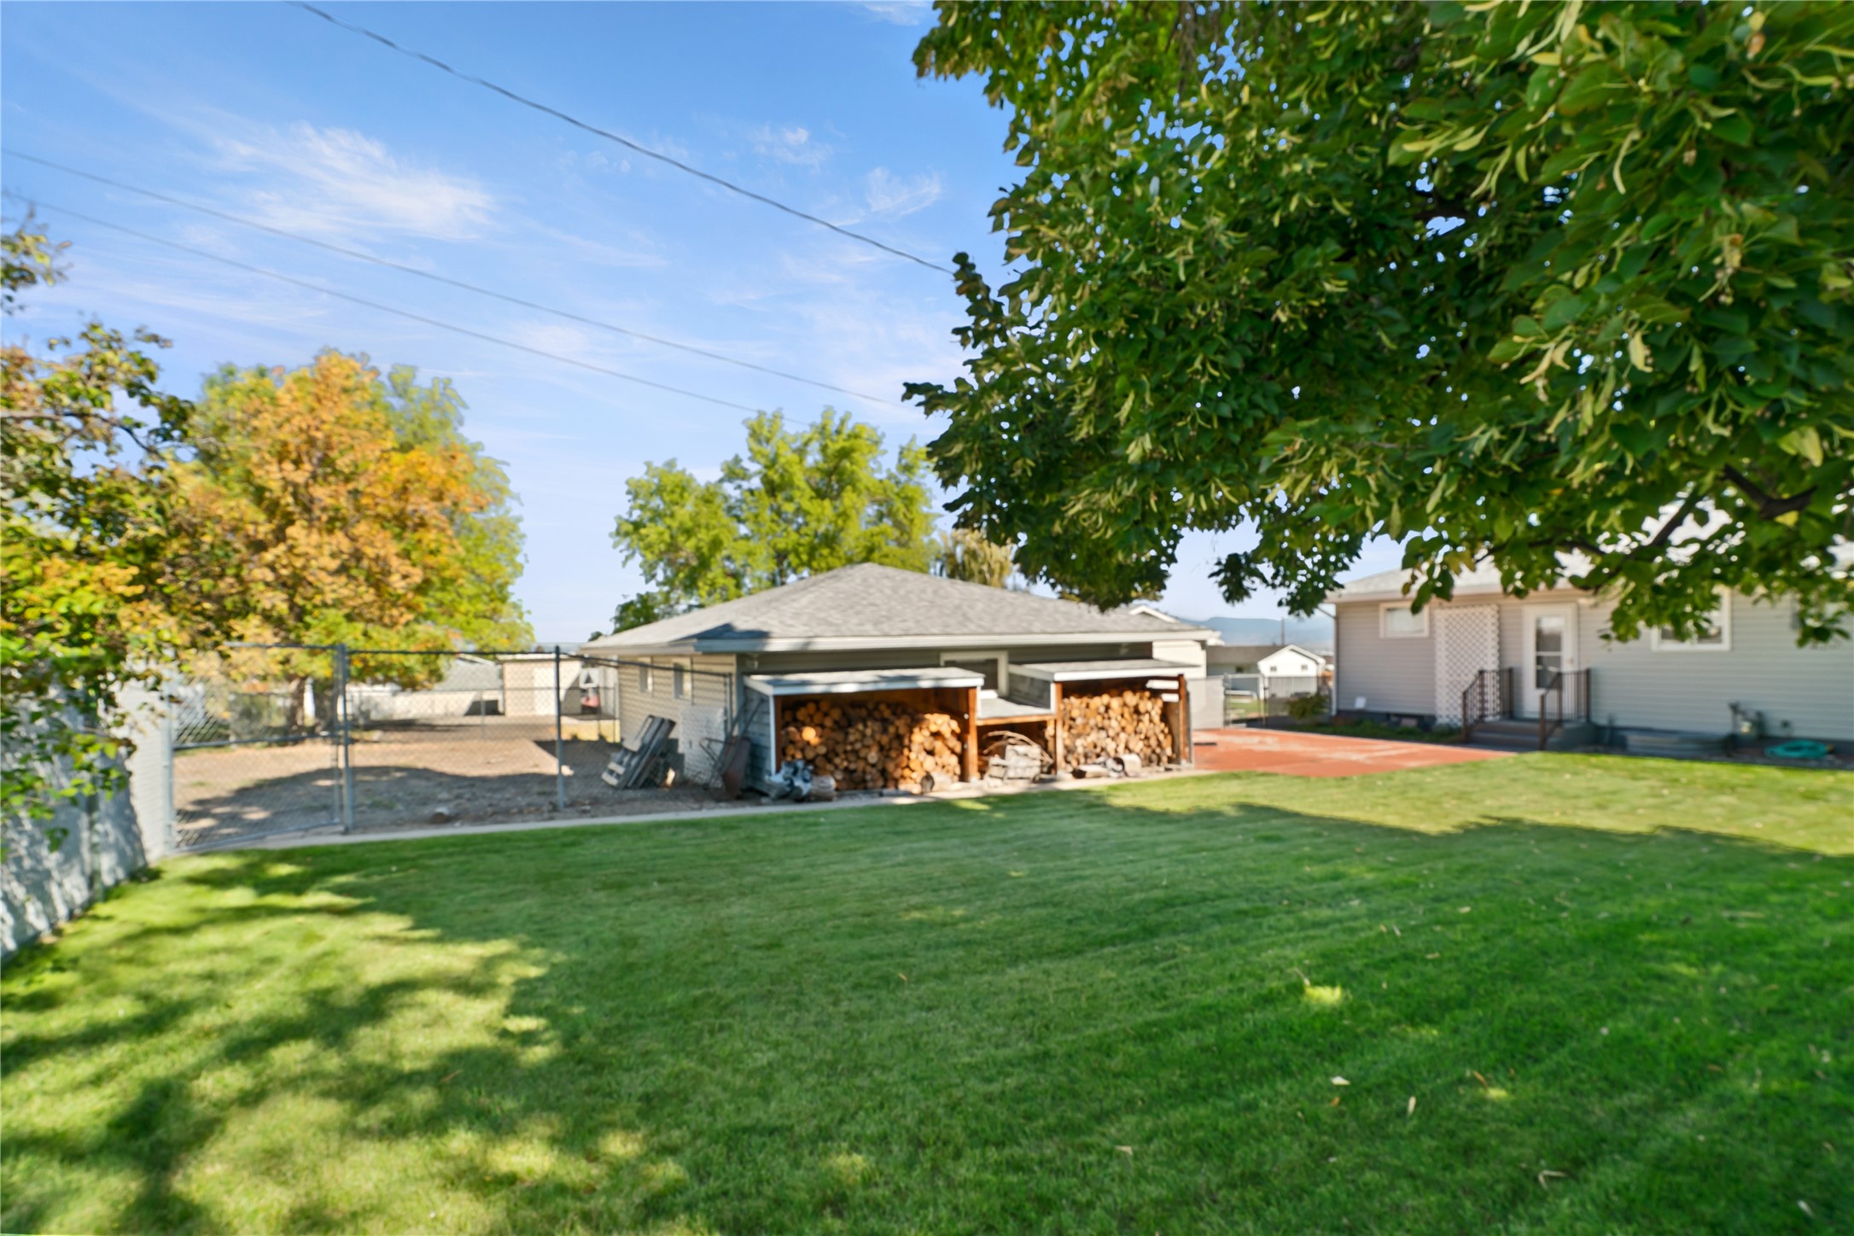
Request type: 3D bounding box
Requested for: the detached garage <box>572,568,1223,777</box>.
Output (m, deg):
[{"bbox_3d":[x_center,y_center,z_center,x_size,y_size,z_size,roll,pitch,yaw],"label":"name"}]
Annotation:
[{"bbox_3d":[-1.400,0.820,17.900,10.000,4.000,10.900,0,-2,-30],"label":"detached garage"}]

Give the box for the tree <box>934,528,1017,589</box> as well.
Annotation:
[{"bbox_3d":[2.500,-0.350,50.000,6.800,10.200,6.800,-1,-2,0],"label":"tree"}]

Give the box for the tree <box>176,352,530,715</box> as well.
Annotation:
[{"bbox_3d":[-15.400,-2.100,22.500,8.600,10.200,8.600,-1,-2,0],"label":"tree"}]

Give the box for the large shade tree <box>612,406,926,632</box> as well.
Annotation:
[{"bbox_3d":[-6.100,-2.400,34.000,12.800,12.400,12.000,-1,-2,0],"label":"large shade tree"}]

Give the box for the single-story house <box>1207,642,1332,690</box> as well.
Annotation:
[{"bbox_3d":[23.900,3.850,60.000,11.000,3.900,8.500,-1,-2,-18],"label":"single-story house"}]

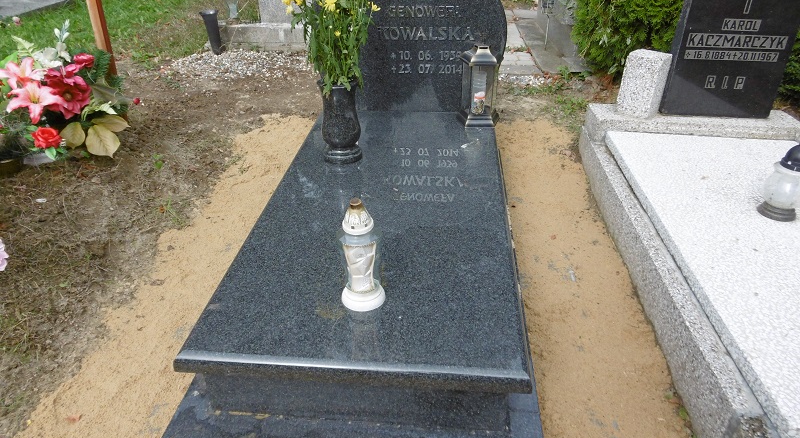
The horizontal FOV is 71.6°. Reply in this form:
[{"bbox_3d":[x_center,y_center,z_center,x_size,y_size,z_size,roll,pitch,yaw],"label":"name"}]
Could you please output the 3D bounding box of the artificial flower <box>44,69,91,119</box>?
[{"bbox_3d":[-1.642,-0.620,2.740,0.195,0.240,0.110,-14,14,-20],"label":"artificial flower"}]

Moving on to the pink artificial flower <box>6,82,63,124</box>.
[{"bbox_3d":[-1.759,-0.561,2.670,0.220,0.190,0.100,-16,14,-22],"label":"pink artificial flower"}]

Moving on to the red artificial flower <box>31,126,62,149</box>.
[{"bbox_3d":[-1.721,-0.397,2.700,0.122,0.105,0.080,-16,-1,-22],"label":"red artificial flower"}]

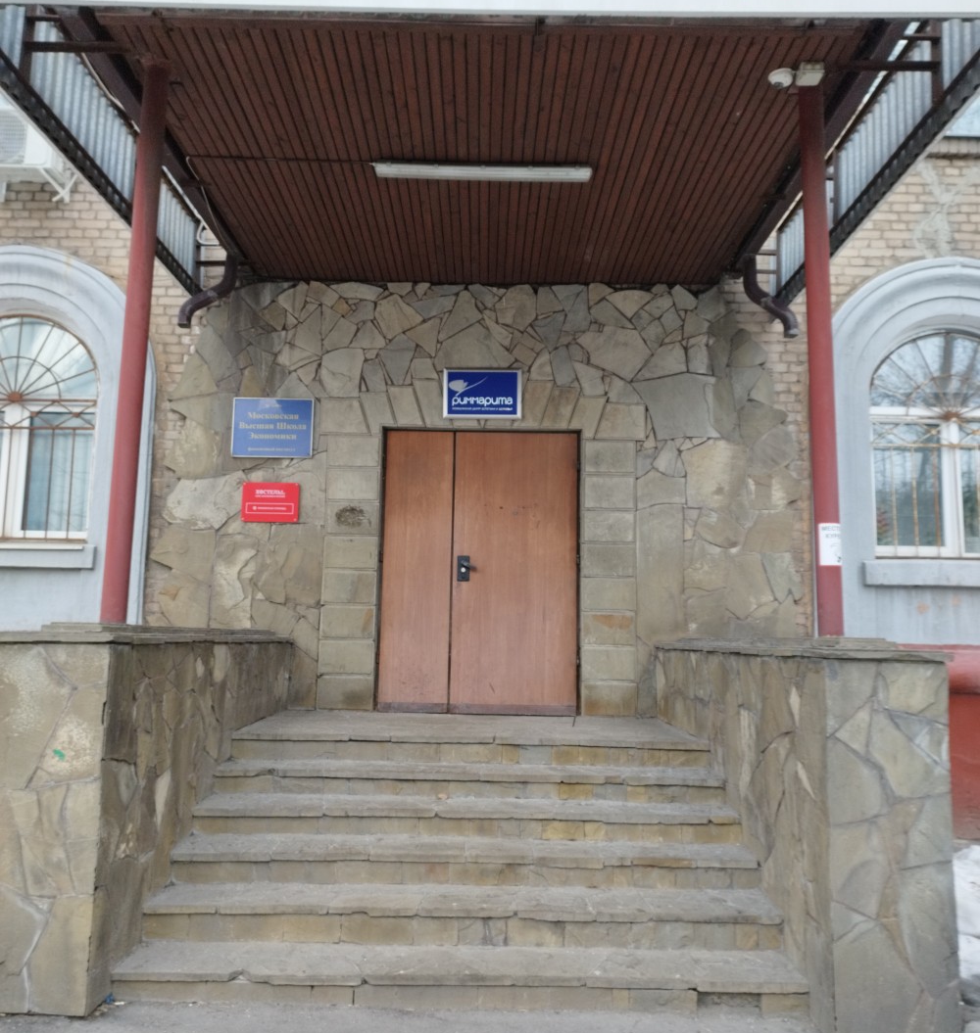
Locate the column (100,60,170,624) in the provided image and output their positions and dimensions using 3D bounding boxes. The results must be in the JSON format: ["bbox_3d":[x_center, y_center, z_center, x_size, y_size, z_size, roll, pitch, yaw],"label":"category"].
[{"bbox_3d":[-1.601,-0.846,4.099,0.102,2.645,0.102,1,-8,0],"label":"column"}]

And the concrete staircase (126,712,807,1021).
[{"bbox_3d":[-0.113,1.642,4.959,2.648,0.876,2.972,1,-8,0],"label":"concrete staircase"}]

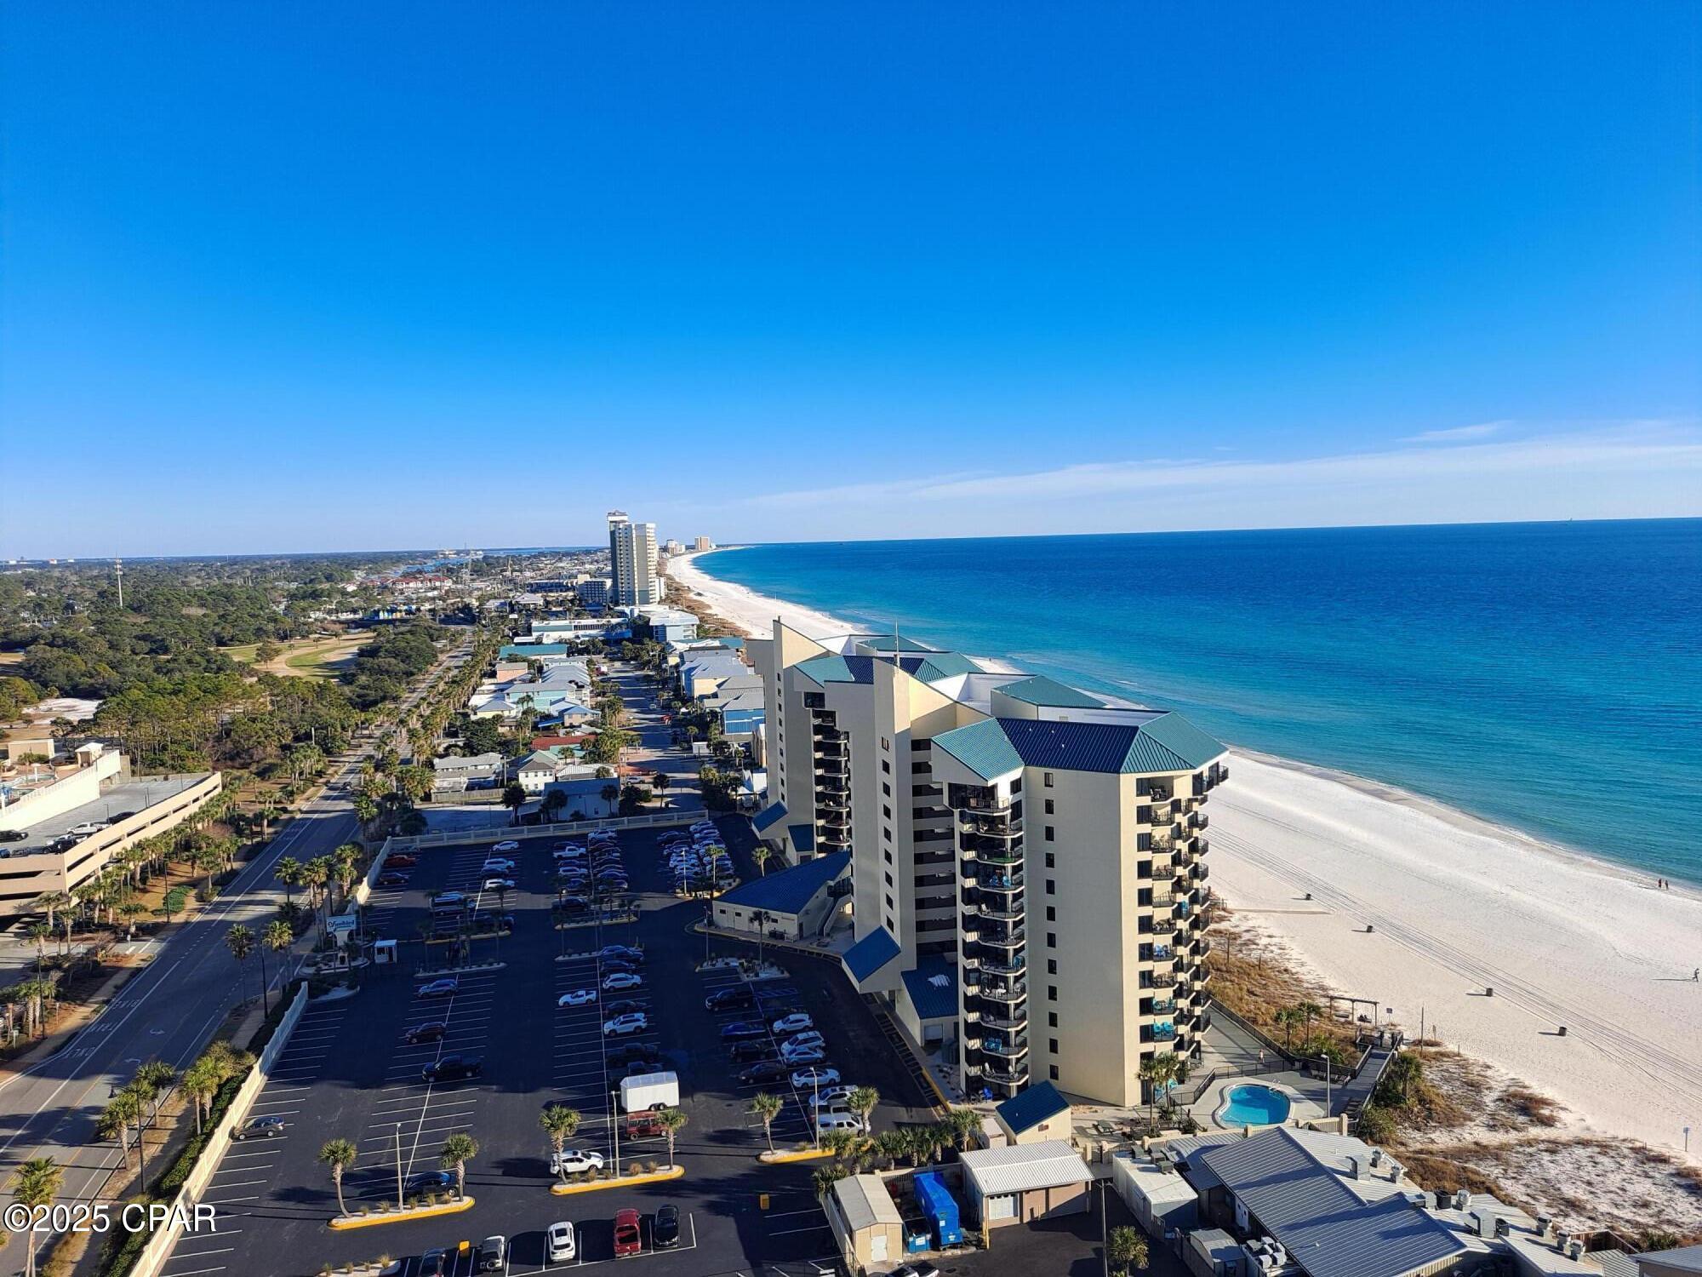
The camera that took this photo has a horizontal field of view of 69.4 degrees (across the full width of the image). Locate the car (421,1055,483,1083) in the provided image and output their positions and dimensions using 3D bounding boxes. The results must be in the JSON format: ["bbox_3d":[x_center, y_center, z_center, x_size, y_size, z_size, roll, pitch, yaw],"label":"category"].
[{"bbox_3d":[-42.315,45.573,130.302,5.850,1.930,2.030,-3,5,-15],"label":"car"}]

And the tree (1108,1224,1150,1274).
[{"bbox_3d":[20.287,45.467,89.456,2.898,5.419,2.898,-2,5,0],"label":"tree"}]

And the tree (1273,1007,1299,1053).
[{"bbox_3d":[47.210,42.303,132.853,2.870,4.930,2.870,-3,5,-13],"label":"tree"}]

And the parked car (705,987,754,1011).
[{"bbox_3d":[-14.415,43.353,148.035,5.600,1.900,2.000,-3,5,-13],"label":"parked car"}]

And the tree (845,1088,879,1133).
[{"bbox_3d":[1.174,44.180,114.187,3.023,4.974,3.023,-2,5,0],"label":"tree"}]

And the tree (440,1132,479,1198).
[{"bbox_3d":[-33.592,45.496,105.593,3.251,5.766,3.251,-2,5,0],"label":"tree"}]

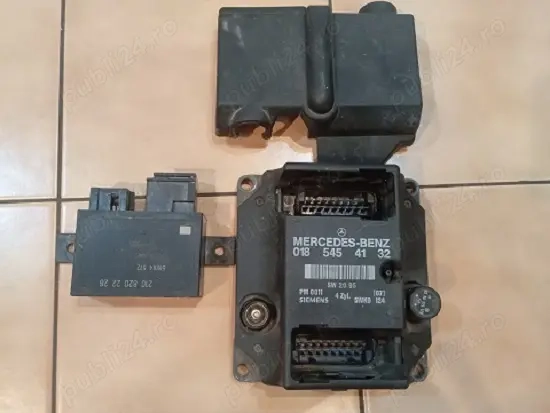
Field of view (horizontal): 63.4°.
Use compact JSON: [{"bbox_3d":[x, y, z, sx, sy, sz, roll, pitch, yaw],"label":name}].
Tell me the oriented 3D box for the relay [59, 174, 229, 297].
[{"bbox_3d":[-0.092,0.019,0.320,0.130,0.029,0.088,1,80,-5],"label":"relay"}]

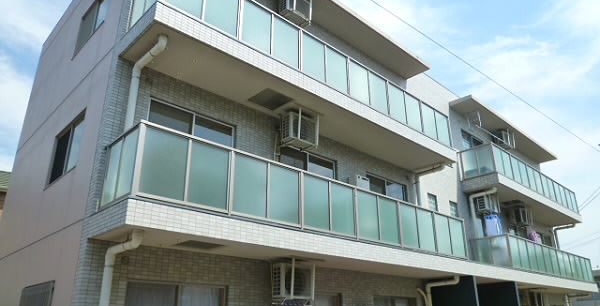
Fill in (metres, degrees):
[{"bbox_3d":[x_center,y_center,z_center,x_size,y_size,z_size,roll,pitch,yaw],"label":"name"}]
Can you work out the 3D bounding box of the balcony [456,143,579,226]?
[{"bbox_3d":[8.710,1.517,16.476,8.492,1.369,1.180,19,-28,-40],"label":"balcony"}]

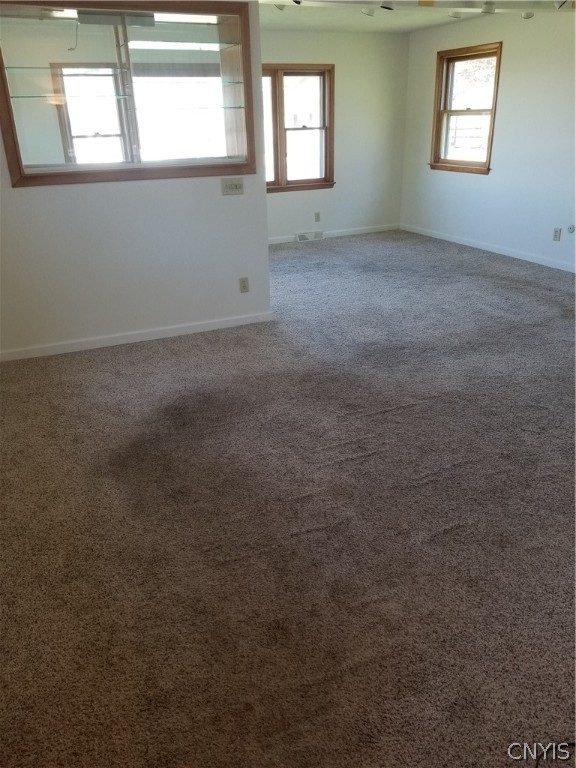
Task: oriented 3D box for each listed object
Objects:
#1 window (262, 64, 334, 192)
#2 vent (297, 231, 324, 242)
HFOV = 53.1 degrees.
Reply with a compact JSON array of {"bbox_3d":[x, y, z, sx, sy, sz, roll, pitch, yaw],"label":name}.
[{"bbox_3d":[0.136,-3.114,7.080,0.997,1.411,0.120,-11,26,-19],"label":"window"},{"bbox_3d":[0.308,-1.940,7.612,0.373,0.115,0.060,-11,26,-19],"label":"vent"}]

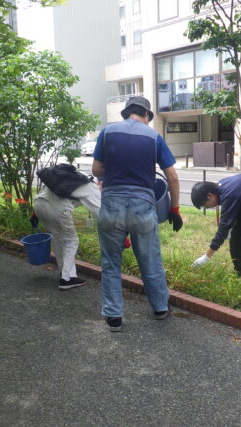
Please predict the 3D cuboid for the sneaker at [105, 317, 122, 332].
[{"bbox_3d":[-0.041,0.780,3.485,0.105,0.110,0.280,-2,9,-4],"label":"sneaker"}]

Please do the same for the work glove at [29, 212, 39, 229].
[{"bbox_3d":[-0.870,0.070,4.620,0.090,0.165,0.095,-7,11,-36],"label":"work glove"}]

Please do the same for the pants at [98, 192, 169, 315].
[{"bbox_3d":[0.105,0.312,3.460,0.480,0.900,0.340,0,9,5],"label":"pants"}]

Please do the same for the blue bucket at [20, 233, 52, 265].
[{"bbox_3d":[-0.840,0.355,4.600,0.300,0.280,0.300,-1,9,0],"label":"blue bucket"}]

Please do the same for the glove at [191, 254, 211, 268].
[{"bbox_3d":[0.713,0.432,4.100,0.210,0.085,0.110,-26,21,-30],"label":"glove"}]

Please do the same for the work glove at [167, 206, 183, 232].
[{"bbox_3d":[0.419,0.049,3.540,0.100,0.195,0.090,0,9,3],"label":"work glove"}]

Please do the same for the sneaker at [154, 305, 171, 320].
[{"bbox_3d":[0.350,0.740,3.687,0.105,0.110,0.280,1,9,16],"label":"sneaker"}]

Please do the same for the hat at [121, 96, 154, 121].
[{"bbox_3d":[0.127,-0.780,3.435,0.250,0.140,0.280,1,-6,15],"label":"hat"}]

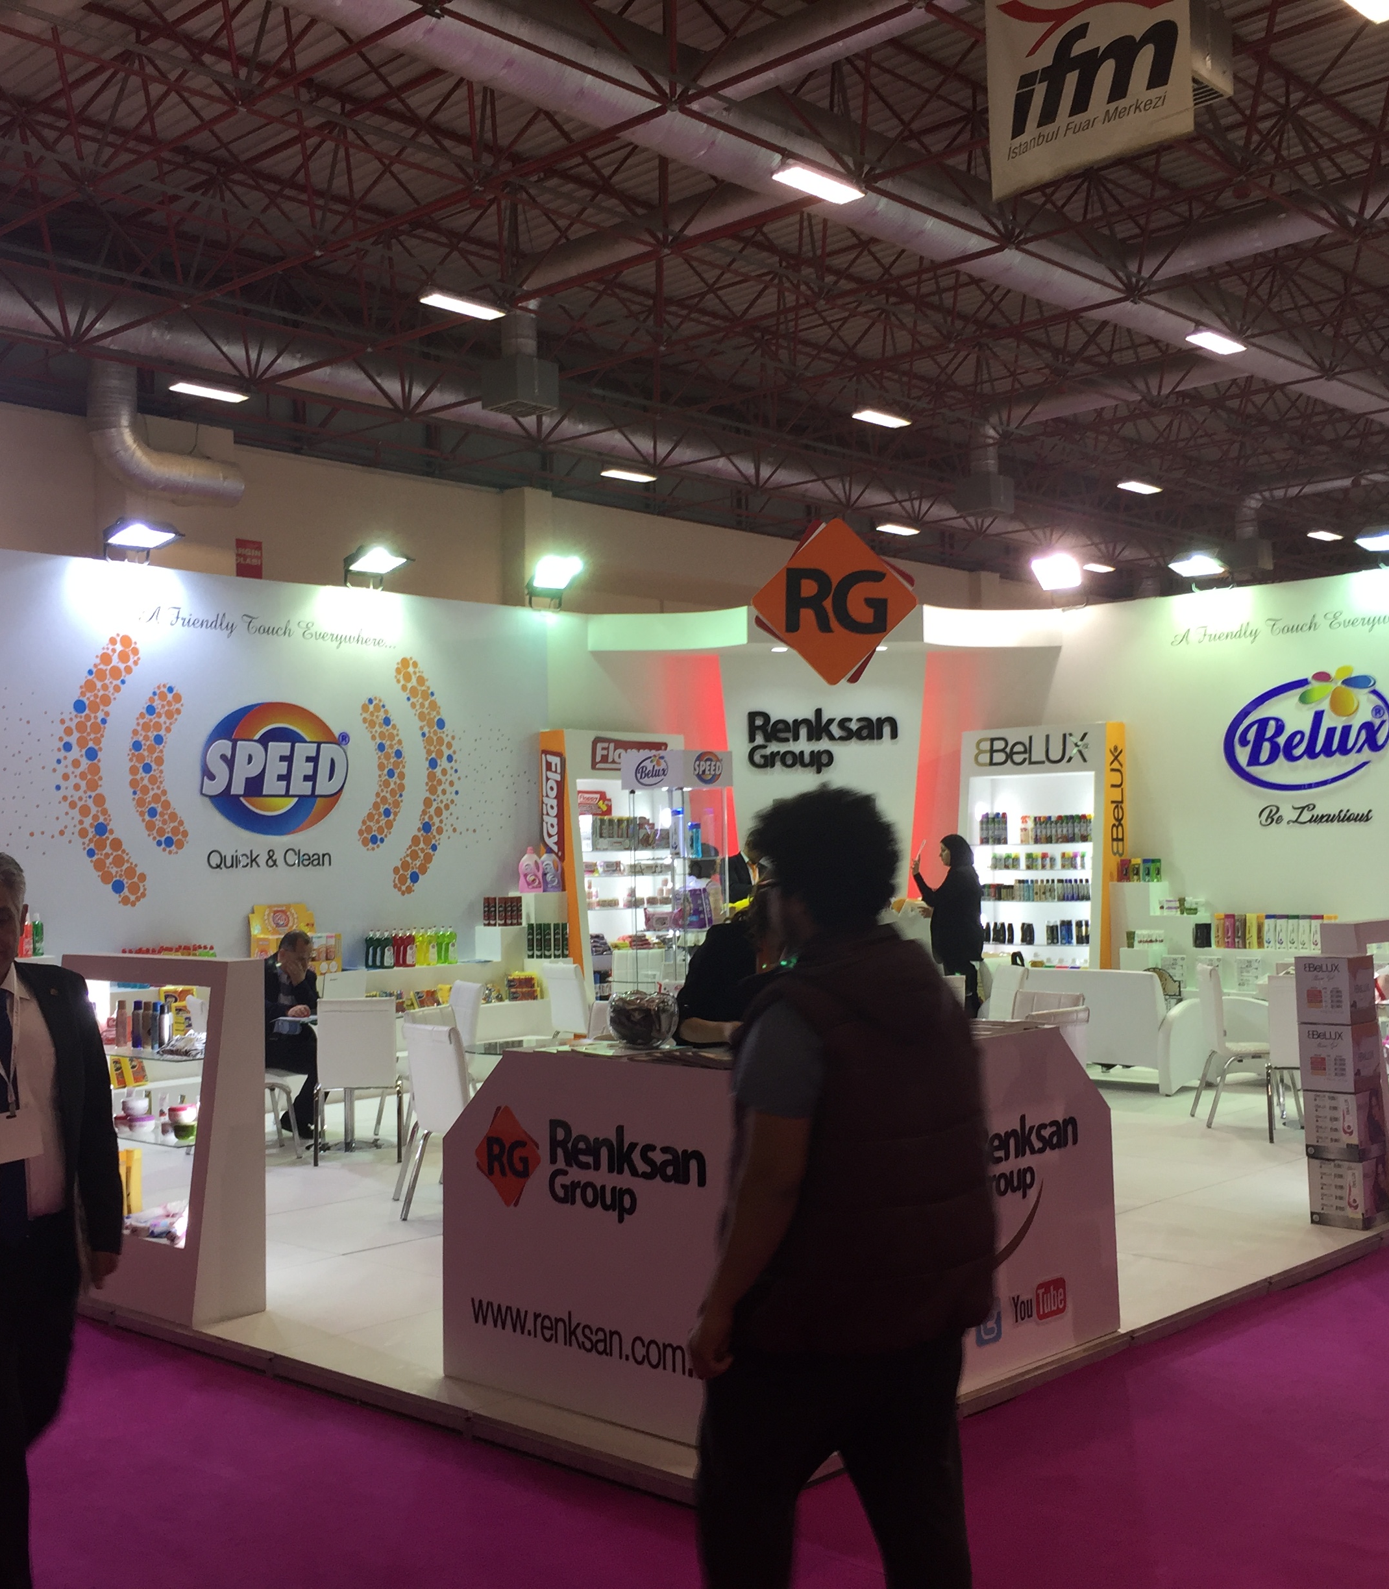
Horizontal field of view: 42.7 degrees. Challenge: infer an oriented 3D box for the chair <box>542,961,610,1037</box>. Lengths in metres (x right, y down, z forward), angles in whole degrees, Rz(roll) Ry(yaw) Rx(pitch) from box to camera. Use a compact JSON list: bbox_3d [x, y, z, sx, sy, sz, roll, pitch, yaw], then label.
[{"bbox_3d":[-0.733,1.712,12.920,0.564,0.901,0.455,1,-3,-40],"label":"chair"}]

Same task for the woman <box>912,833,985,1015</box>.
[{"bbox_3d":[1.837,1.183,12.791,0.520,1.740,0.460,-1,-2,-3],"label":"woman"}]

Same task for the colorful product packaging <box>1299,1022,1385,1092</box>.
[{"bbox_3d":[2.788,1.127,7.651,0.250,0.284,0.234,1,-3,-44],"label":"colorful product packaging"}]

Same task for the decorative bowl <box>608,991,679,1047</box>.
[{"bbox_3d":[-0.156,0.686,5.410,0.215,0.170,0.215,-1,-2,0],"label":"decorative bowl"}]

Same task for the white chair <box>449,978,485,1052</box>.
[{"bbox_3d":[-1.562,1.586,10.526,0.570,0.920,0.440,0,-2,-25],"label":"white chair"}]

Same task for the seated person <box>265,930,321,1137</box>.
[{"bbox_3d":[-2.544,1.459,10.544,0.713,1.267,0.495,-2,-3,22],"label":"seated person"}]

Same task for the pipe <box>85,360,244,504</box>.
[{"bbox_3d":[-8.743,-5.976,29.238,0.850,2.109,2.757,-3,-3,42],"label":"pipe"}]

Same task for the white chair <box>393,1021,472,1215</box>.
[{"bbox_3d":[-0.984,1.499,8.174,0.564,0.901,0.455,1,-3,-40],"label":"white chair"}]

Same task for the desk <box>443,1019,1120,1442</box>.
[{"bbox_3d":[0.307,1.292,5.787,1.395,1.050,1.759,-3,-3,42],"label":"desk"}]

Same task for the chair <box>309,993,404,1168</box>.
[{"bbox_3d":[-1.898,1.607,10.094,0.465,0.906,0.554,-1,-3,-7],"label":"chair"}]

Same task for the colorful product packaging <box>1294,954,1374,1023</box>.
[{"bbox_3d":[2.782,0.846,7.685,0.232,0.283,0.255,-3,-3,44],"label":"colorful product packaging"}]

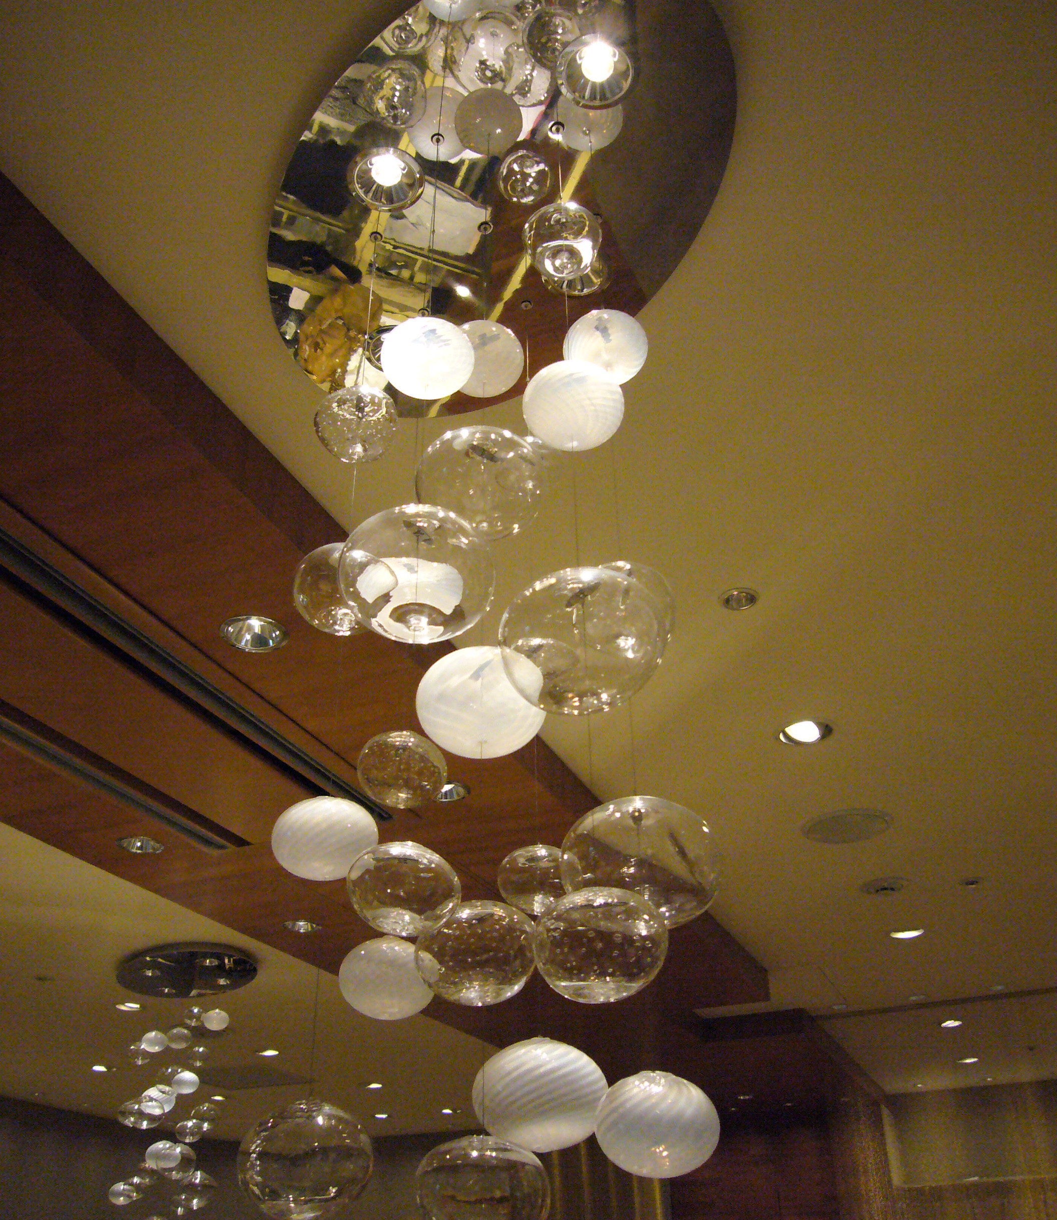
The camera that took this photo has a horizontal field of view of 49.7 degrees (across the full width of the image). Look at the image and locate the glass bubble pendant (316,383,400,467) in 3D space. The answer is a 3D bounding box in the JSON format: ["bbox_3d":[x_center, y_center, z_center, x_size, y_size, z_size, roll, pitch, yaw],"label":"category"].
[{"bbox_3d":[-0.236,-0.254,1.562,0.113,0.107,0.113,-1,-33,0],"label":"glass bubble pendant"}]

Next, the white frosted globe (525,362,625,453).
[{"bbox_3d":[0.062,-0.276,1.548,0.137,0.108,0.137,-1,-33,0],"label":"white frosted globe"}]

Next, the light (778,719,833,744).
[{"bbox_3d":[0.911,0.391,3.769,0.176,0.050,0.176,-1,-33,0],"label":"light"}]

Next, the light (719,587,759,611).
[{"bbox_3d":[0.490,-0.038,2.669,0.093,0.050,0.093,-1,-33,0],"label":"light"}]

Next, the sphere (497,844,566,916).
[{"bbox_3d":[0.016,0.374,1.577,0.116,0.093,0.116,-1,-33,0],"label":"sphere"}]

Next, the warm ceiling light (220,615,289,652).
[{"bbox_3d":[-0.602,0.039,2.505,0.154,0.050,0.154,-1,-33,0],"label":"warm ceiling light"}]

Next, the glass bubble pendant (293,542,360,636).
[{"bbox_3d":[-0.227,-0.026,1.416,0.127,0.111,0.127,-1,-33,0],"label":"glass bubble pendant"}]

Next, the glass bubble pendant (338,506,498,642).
[{"bbox_3d":[-0.138,-0.043,1.418,0.193,0.162,0.193,-1,-33,0],"label":"glass bubble pendant"}]

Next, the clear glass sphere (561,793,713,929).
[{"bbox_3d":[0.135,0.307,1.393,0.189,0.153,0.189,-1,-33,0],"label":"clear glass sphere"}]

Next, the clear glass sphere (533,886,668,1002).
[{"bbox_3d":[0.073,0.338,1.156,0.135,0.111,0.135,-1,-33,0],"label":"clear glass sphere"}]

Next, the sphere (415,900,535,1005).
[{"bbox_3d":[-0.061,0.400,1.330,0.140,0.114,0.140,-1,-33,0],"label":"sphere"}]

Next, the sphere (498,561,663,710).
[{"bbox_3d":[0.061,0.035,1.347,0.193,0.162,0.193,-1,-33,0],"label":"sphere"}]

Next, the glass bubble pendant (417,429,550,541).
[{"bbox_3d":[-0.070,-0.189,1.713,0.198,0.158,0.198,-1,-33,0],"label":"glass bubble pendant"}]

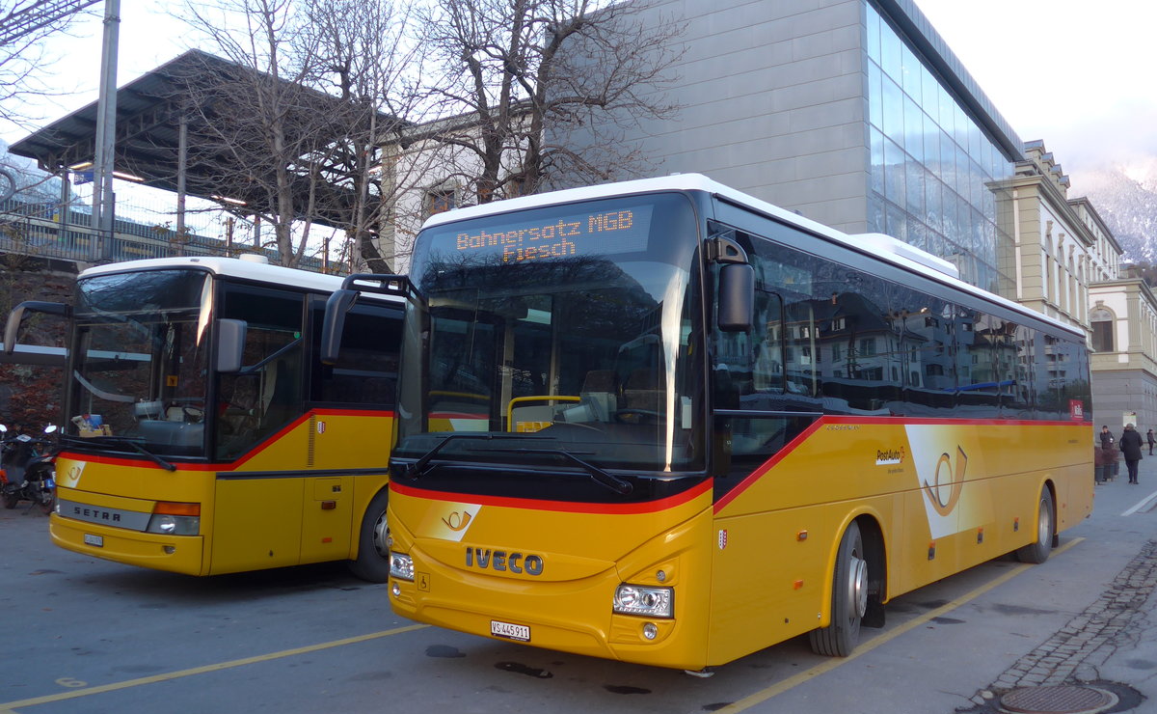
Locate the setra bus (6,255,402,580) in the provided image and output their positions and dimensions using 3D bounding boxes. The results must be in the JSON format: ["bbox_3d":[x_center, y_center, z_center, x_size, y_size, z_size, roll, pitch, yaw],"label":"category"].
[{"bbox_3d":[-0.878,0.976,13.533,2.680,3.220,11.700,-3,-5,38],"label":"setra bus"}]

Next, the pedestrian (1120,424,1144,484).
[{"bbox_3d":[16.291,2.817,28.459,0.580,1.780,0.400,-1,-4,21],"label":"pedestrian"}]

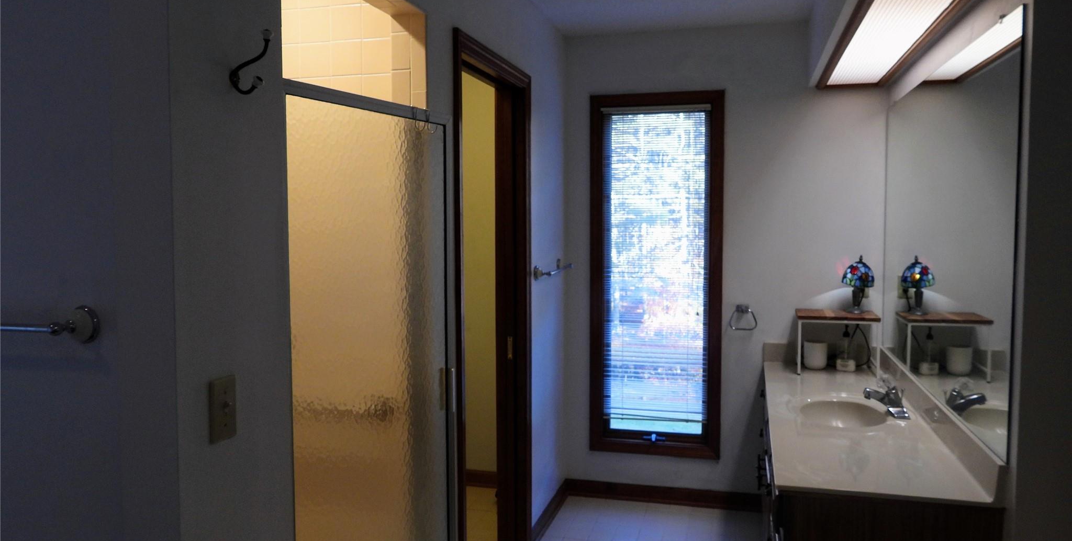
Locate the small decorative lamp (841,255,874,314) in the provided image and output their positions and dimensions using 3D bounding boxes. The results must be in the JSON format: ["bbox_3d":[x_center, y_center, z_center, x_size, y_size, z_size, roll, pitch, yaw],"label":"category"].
[{"bbox_3d":[1.497,0.064,3.456,0.139,0.264,0.139,1,4,16],"label":"small decorative lamp"}]

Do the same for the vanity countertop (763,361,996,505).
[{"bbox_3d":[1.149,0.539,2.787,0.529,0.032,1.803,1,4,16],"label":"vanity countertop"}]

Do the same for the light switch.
[{"bbox_3d":[-0.575,0.257,1.378,0.018,0.115,0.071,1,4,16],"label":"light switch"}]

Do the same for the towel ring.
[{"bbox_3d":[1.033,0.235,3.713,0.139,0.128,0.060,1,4,16],"label":"towel ring"}]

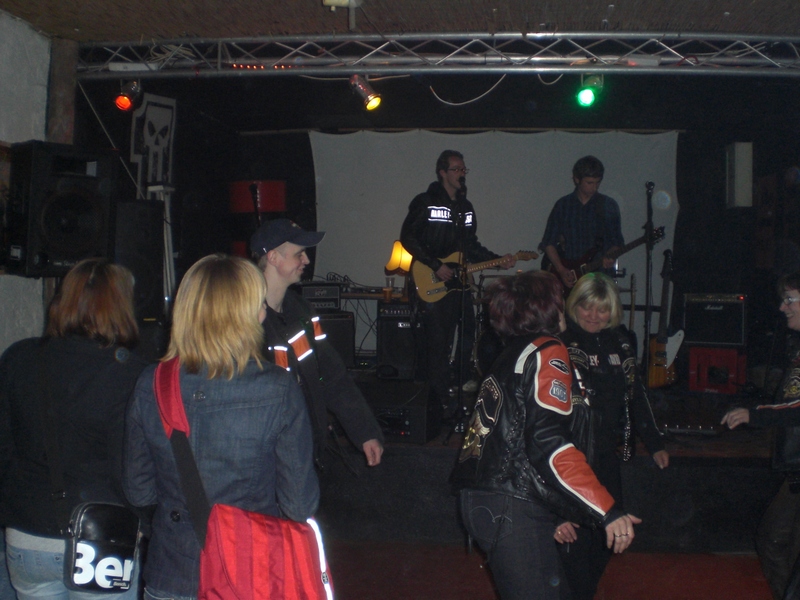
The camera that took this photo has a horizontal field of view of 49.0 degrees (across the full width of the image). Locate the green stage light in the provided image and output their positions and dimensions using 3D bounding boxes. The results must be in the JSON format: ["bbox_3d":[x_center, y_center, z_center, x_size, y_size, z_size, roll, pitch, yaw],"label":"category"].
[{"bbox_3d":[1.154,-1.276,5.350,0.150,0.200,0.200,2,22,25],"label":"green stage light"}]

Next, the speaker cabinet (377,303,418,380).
[{"bbox_3d":[0.021,0.352,7.450,0.430,0.640,0.330,1,2,6],"label":"speaker cabinet"}]

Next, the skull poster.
[{"bbox_3d":[-1.825,-1.114,6.500,0.020,0.800,0.430,6,5,35],"label":"skull poster"}]

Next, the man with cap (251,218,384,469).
[{"bbox_3d":[-0.357,0.561,3.373,0.450,1.753,0.550,2,3,38],"label":"man with cap"}]

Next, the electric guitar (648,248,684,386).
[{"bbox_3d":[2.056,0.143,6.800,0.310,1.070,0.090,3,-5,11],"label":"electric guitar"}]

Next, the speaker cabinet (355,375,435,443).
[{"bbox_3d":[-0.038,0.629,5.337,0.520,0.370,0.430,1,2,14],"label":"speaker cabinet"}]

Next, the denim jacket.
[{"bbox_3d":[-0.446,0.423,2.180,0.460,0.580,0.320,1,2,12],"label":"denim jacket"}]

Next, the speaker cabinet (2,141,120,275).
[{"bbox_3d":[-1.834,-0.486,4.749,0.440,0.680,0.400,-1,8,-40],"label":"speaker cabinet"}]

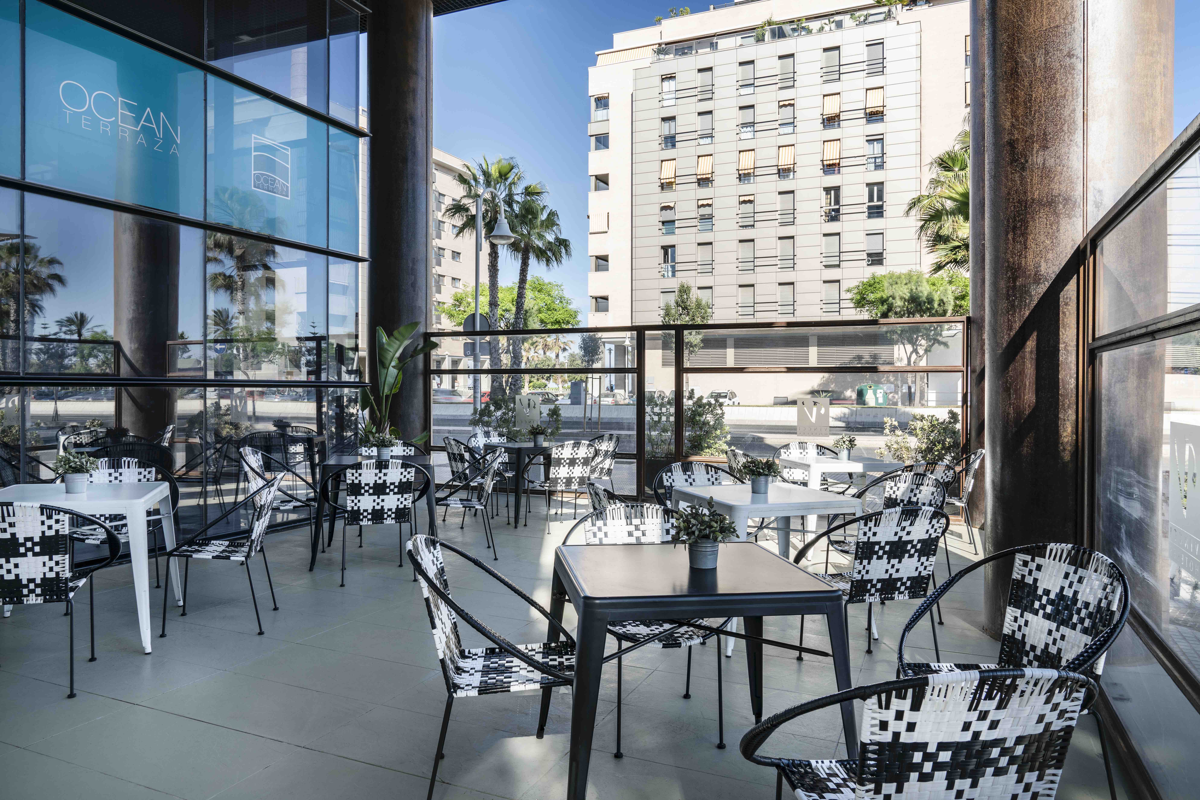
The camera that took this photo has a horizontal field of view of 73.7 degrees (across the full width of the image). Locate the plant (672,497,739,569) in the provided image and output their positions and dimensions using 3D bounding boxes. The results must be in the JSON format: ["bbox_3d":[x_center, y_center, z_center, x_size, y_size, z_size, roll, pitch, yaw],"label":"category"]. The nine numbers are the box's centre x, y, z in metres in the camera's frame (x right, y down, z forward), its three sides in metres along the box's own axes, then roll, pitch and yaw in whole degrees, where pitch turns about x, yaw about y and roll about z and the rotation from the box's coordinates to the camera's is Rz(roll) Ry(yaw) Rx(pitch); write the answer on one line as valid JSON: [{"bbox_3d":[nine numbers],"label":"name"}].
[{"bbox_3d":[0.355,0.452,2.739,0.228,0.239,0.223,0,1,0],"label":"plant"}]

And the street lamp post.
[{"bbox_3d":[-2.254,-1.741,17.478,1.050,5.710,0.750,0,1,-6],"label":"street lamp post"}]

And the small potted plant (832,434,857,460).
[{"bbox_3d":[2.091,0.402,6.841,0.210,0.210,0.210,0,1,0],"label":"small potted plant"}]

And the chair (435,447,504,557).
[{"bbox_3d":[-1.067,0.815,6.450,0.601,0.858,0.742,0,1,-14],"label":"chair"}]

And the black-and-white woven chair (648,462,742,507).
[{"bbox_3d":[0.709,0.858,5.333,0.742,0.858,0.601,0,1,-21],"label":"black-and-white woven chair"}]

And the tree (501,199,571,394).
[{"bbox_3d":[-3.000,-4.985,38.500,3.248,10.286,3.248,0,1,0],"label":"tree"}]

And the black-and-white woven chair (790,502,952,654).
[{"bbox_3d":[1.304,0.890,3.828,0.742,0.858,0.601,0,1,-18],"label":"black-and-white woven chair"}]

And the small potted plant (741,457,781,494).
[{"bbox_3d":[0.926,0.432,4.606,0.220,0.206,0.220,0,1,0],"label":"small potted plant"}]

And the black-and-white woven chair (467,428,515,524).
[{"bbox_3d":[-1.097,0.798,8.921,0.782,0.888,0.690,0,1,-39],"label":"black-and-white woven chair"}]

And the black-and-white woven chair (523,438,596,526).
[{"bbox_3d":[-0.375,0.806,7.704,0.742,0.858,0.601,0,1,-35],"label":"black-and-white woven chair"}]

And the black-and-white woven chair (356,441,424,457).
[{"bbox_3d":[-1.904,0.821,7.162,0.765,0.865,0.650,0,1,-13],"label":"black-and-white woven chair"}]

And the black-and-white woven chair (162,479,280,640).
[{"bbox_3d":[-2.158,0.855,4.637,0.650,0.865,0.765,0,1,-13],"label":"black-and-white woven chair"}]

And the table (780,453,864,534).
[{"bbox_3d":[2.044,0.900,6.907,0.842,0.766,0.842,0,1,-9],"label":"table"}]

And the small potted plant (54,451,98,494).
[{"bbox_3d":[-2.793,0.383,4.265,0.207,0.222,0.207,0,1,0],"label":"small potted plant"}]

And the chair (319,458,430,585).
[{"bbox_3d":[-1.631,0.839,5.846,0.782,0.888,0.690,0,1,-20],"label":"chair"}]

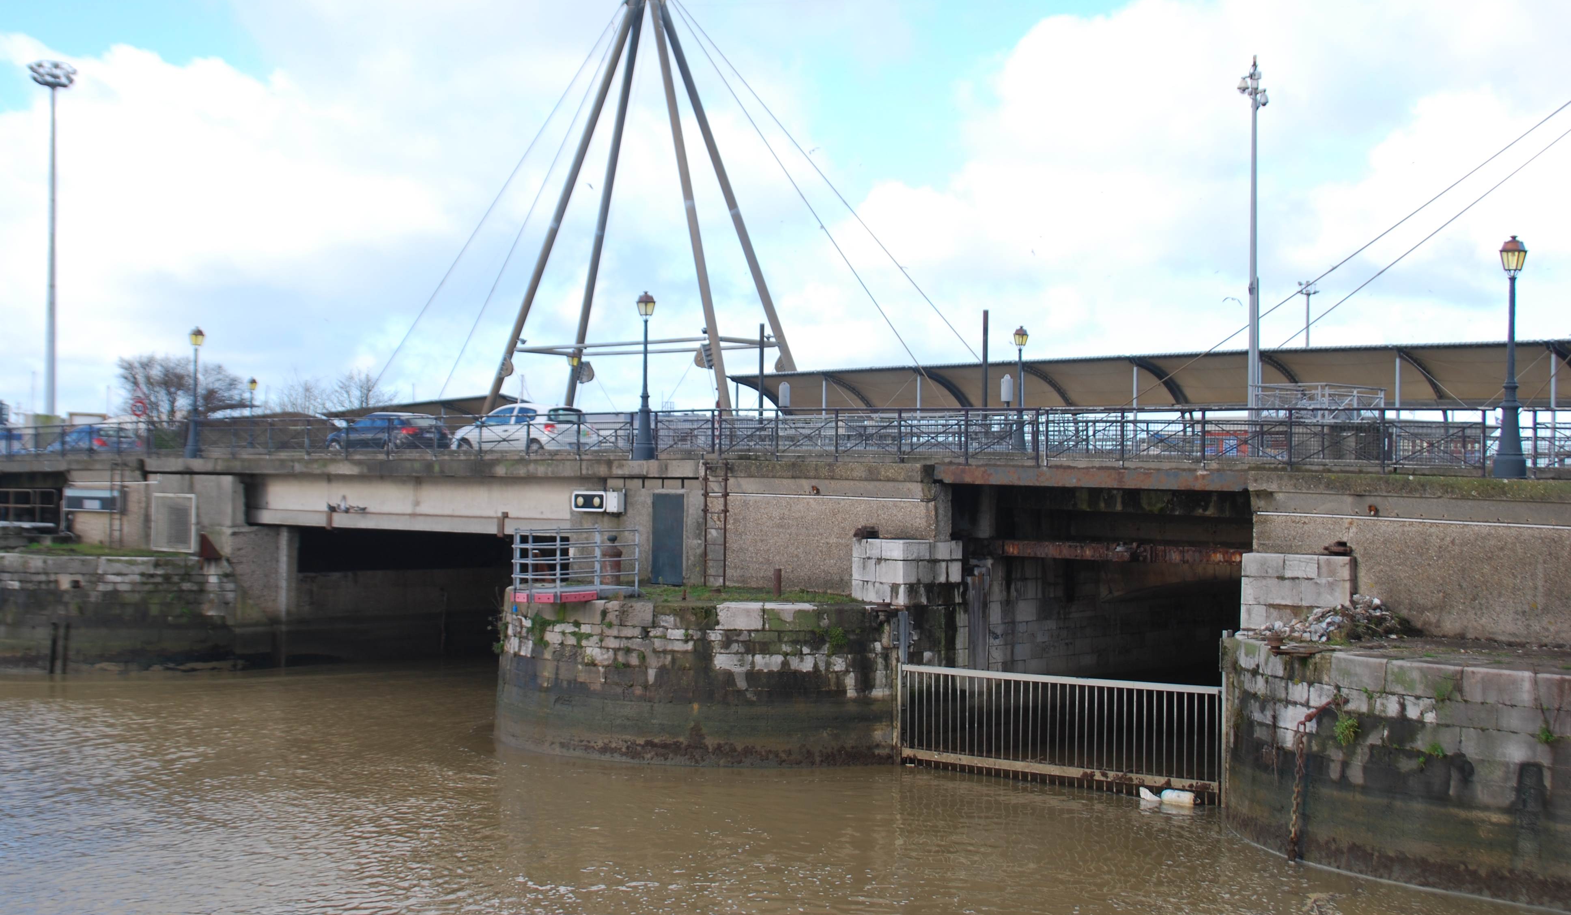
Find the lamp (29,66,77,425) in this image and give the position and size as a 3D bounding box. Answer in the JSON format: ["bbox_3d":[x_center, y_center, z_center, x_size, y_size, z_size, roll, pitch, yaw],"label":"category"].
[{"bbox_3d":[-47.210,-12.400,135.000,3.000,26.400,3.000,1,0,0],"label":"lamp"}]

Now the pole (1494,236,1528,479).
[{"bbox_3d":[10.663,-1.474,30.800,0.480,3.550,0.480,1,0,-45],"label":"pole"}]

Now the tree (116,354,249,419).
[{"bbox_3d":[-30.235,-2.273,105.000,6.600,5.800,6.000,1,0,0],"label":"tree"}]

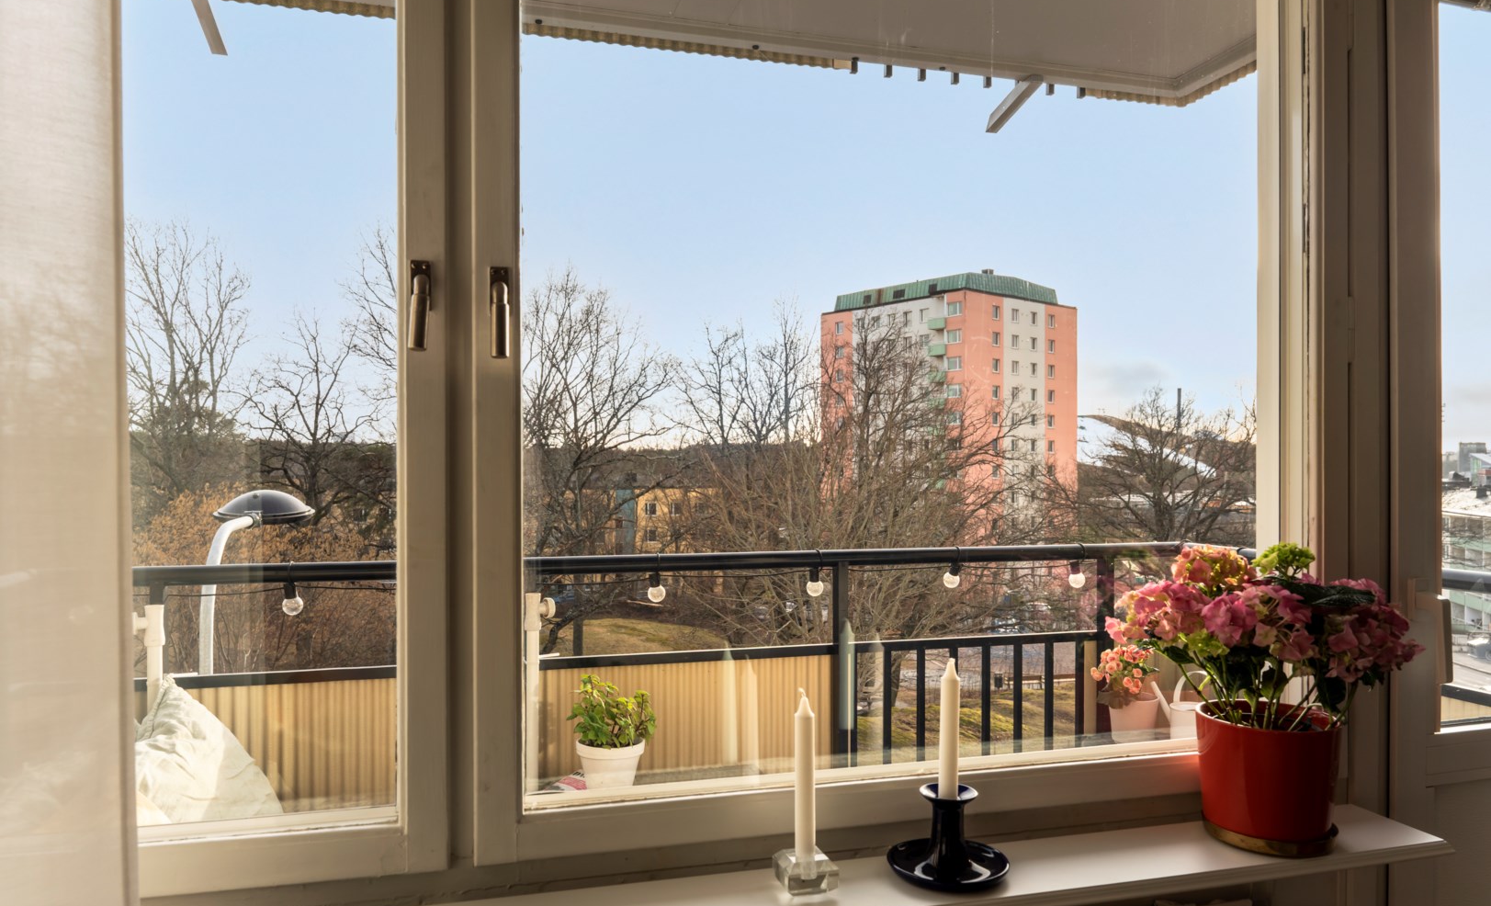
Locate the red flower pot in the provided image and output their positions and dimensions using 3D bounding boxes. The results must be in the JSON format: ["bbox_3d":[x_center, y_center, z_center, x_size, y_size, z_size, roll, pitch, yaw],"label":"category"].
[{"bbox_3d":[0.669,0.412,1.274,0.163,0.153,0.163,0,-1,0],"label":"red flower pot"}]

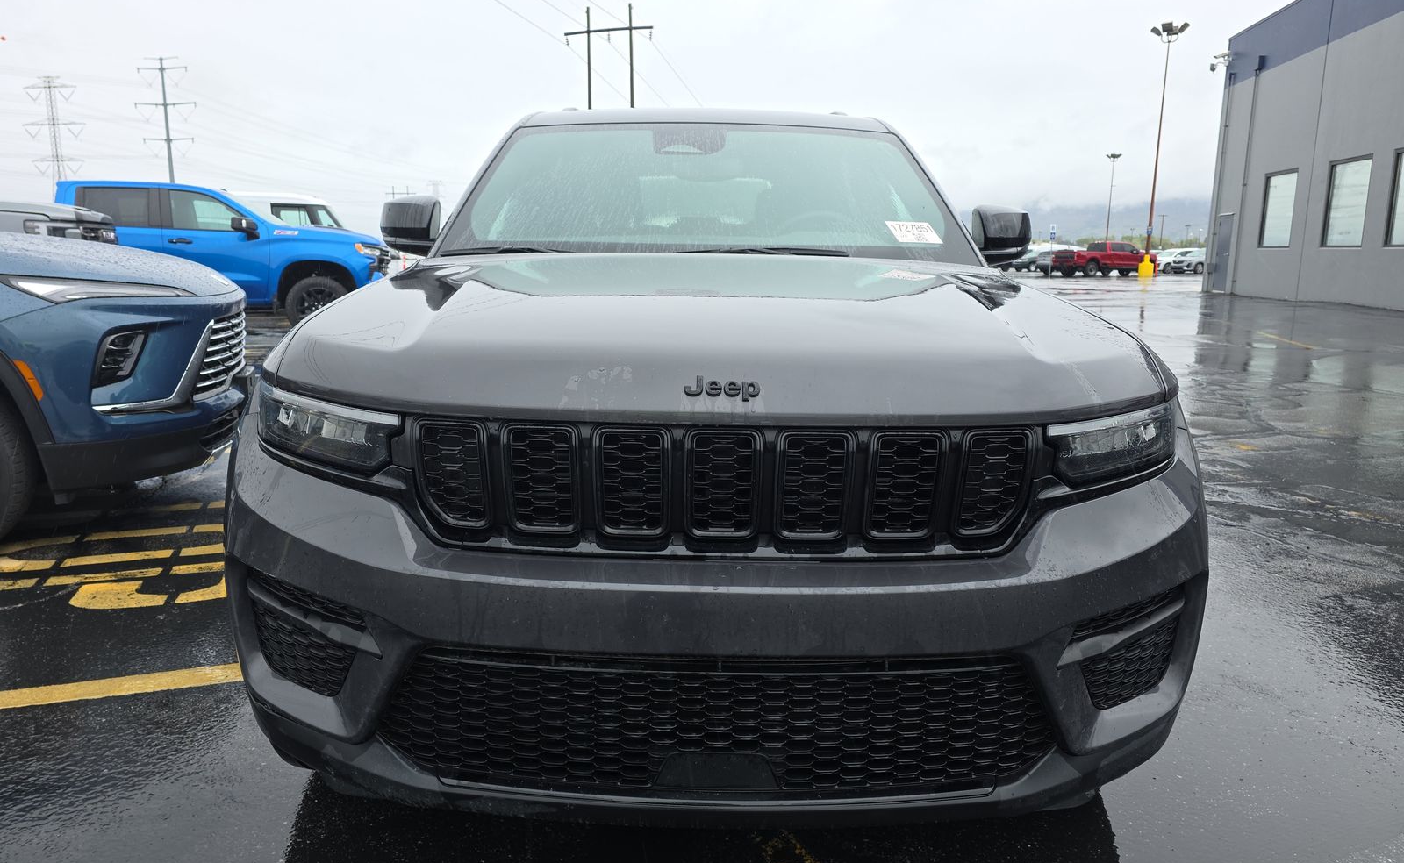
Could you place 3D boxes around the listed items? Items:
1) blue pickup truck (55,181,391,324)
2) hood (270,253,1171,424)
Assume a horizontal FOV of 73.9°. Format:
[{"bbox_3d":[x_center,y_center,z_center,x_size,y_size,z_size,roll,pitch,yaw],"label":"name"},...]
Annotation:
[{"bbox_3d":[-7.316,-2.336,12.666,5.900,1.980,2.060,-3,12,-19],"label":"blue pickup truck"},{"bbox_3d":[0.035,-0.264,2.139,1.710,0.285,1.340,1,11,-1],"label":"hood"}]

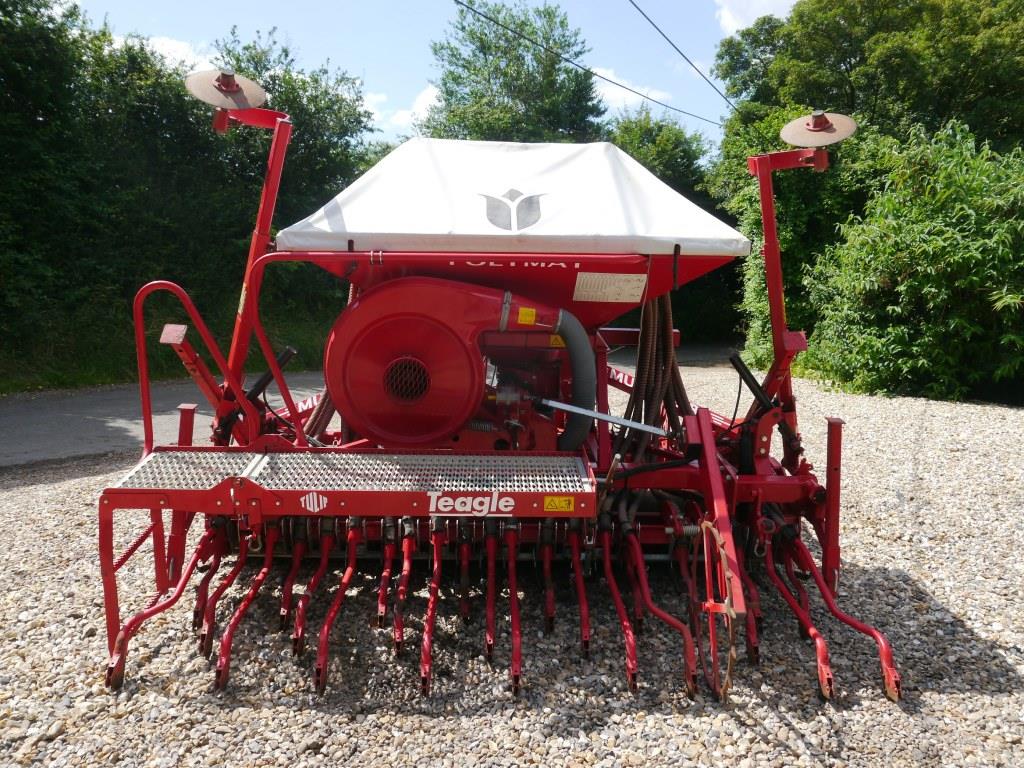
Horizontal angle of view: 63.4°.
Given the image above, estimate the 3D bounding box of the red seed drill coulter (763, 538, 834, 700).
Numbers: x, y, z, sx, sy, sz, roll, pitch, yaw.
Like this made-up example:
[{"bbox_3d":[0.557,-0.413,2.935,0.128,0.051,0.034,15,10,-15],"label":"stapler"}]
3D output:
[{"bbox_3d":[1.157,0.924,3.371,0.063,0.368,0.721,0,10,0],"label":"red seed drill coulter"}]

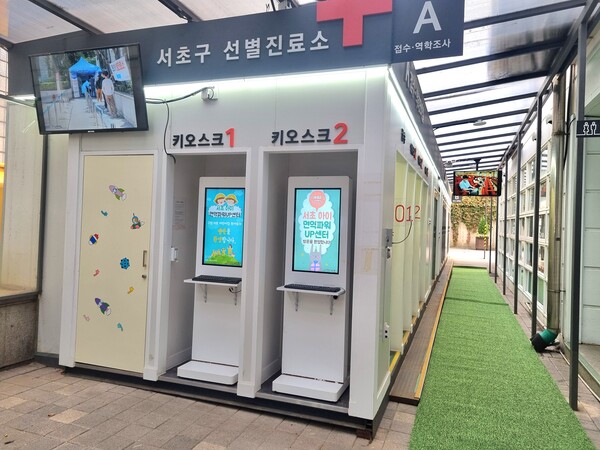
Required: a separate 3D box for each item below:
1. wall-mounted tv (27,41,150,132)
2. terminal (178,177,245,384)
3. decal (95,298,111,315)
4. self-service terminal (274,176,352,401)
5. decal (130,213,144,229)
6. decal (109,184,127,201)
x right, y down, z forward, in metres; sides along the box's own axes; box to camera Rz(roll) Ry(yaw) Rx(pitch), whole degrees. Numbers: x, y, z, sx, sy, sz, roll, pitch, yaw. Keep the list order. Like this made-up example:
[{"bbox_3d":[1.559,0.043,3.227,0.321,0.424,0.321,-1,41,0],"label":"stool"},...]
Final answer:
[{"bbox_3d":[-1.882,-1.184,4.035,1.220,0.703,0.060,2,12,19],"label":"wall-mounted tv"},{"bbox_3d":[-0.734,0.452,4.042,0.550,1.775,0.365,2,0,20],"label":"terminal"},{"bbox_3d":[-1.826,0.758,4.177,0.189,0.161,0.010,2,0,20],"label":"decal"},{"bbox_3d":[0.117,0.480,3.748,0.550,1.775,0.355,2,0,20],"label":"self-service terminal"},{"bbox_3d":[-1.461,-0.034,4.053,0.150,0.148,0.010,2,0,20],"label":"decal"},{"bbox_3d":[-1.668,-0.293,4.130,0.208,0.148,0.010,2,0,20],"label":"decal"}]

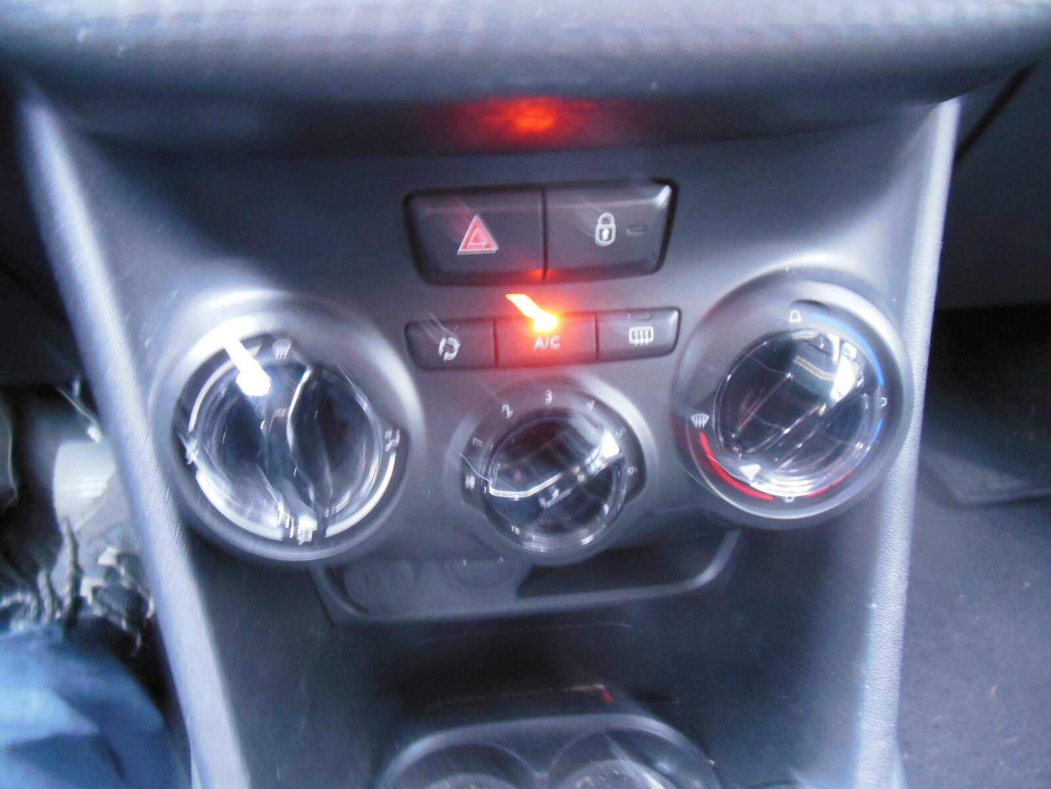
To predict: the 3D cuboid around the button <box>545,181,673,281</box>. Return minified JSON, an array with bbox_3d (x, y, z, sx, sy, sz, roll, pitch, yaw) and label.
[{"bbox_3d":[0.024,-0.047,0.216,0.035,0.025,0.012,-3,12,-2],"label":"button"}]

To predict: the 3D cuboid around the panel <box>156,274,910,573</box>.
[{"bbox_3d":[0.004,0.008,0.225,0.210,0.081,0.035,-3,12,-2],"label":"panel"}]

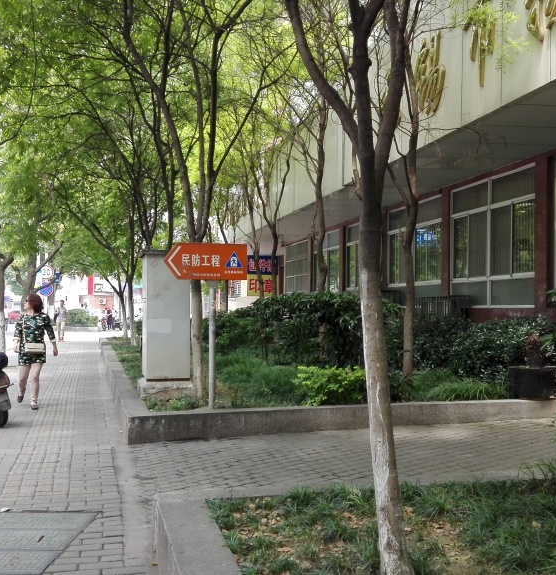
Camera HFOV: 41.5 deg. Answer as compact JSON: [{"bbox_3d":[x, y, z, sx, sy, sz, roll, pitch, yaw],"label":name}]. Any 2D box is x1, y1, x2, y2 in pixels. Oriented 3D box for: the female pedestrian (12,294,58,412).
[{"bbox_3d":[-3.420,0.901,10.350,0.600,1.610,0.420,0,-1,-12],"label":"female pedestrian"}]

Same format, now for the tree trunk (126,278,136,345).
[{"bbox_3d":[-4.360,0.731,21.800,0.270,2.050,0.250,0,-1,-15],"label":"tree trunk"}]

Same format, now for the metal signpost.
[{"bbox_3d":[-0.810,0.454,8.420,0.970,1.900,0.080,0,-1,-15],"label":"metal signpost"}]

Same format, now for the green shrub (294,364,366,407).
[{"bbox_3d":[0.680,1.170,8.950,0.930,0.490,0.750,0,-1,-15],"label":"green shrub"}]

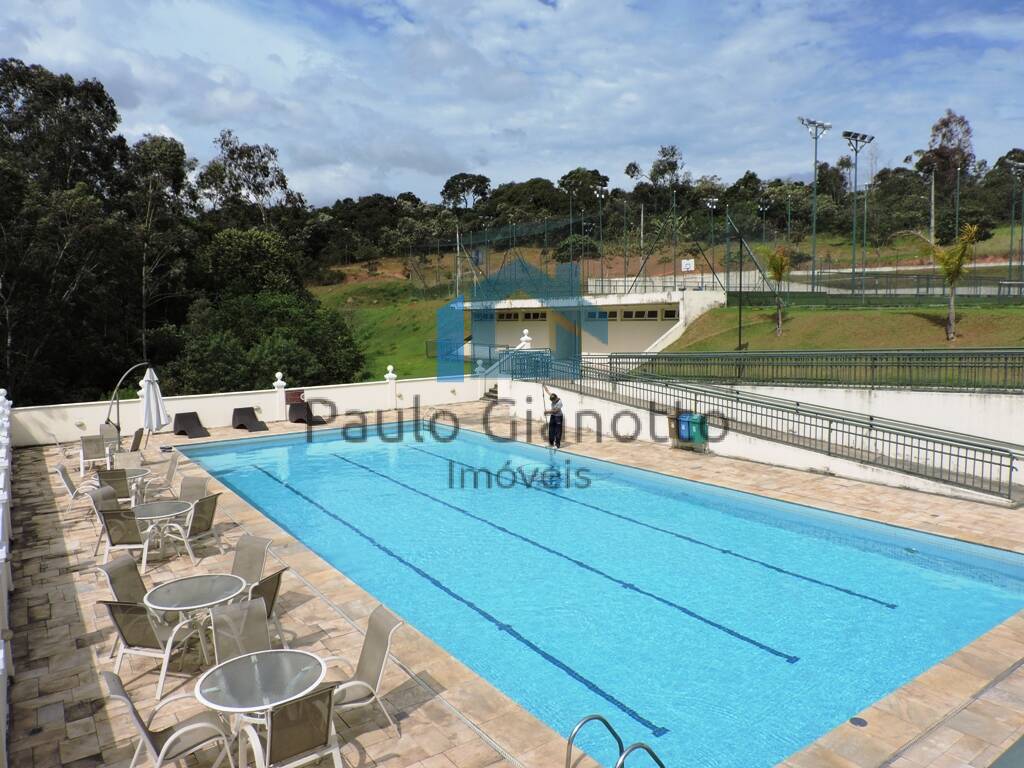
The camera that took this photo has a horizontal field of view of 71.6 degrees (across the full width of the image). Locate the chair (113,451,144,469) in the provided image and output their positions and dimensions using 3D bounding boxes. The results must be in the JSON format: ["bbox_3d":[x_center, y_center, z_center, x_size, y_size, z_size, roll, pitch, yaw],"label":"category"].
[{"bbox_3d":[-7.742,1.942,14.308,0.590,0.990,0.740,-3,6,-21],"label":"chair"}]

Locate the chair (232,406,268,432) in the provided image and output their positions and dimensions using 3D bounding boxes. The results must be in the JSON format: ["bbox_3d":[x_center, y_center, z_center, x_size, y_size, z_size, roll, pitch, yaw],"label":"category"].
[{"bbox_3d":[-9.548,1.289,25.978,0.670,0.730,1.450,-5,7,-37],"label":"chair"}]

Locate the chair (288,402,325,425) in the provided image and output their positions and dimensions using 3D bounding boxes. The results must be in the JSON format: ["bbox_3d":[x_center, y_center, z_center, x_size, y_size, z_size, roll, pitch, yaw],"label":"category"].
[{"bbox_3d":[-7.405,1.069,25.713,0.740,0.740,1.350,-5,7,-40],"label":"chair"}]

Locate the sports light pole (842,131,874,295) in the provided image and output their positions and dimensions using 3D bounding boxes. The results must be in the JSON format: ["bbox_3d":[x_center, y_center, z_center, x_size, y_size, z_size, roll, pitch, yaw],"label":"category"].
[{"bbox_3d":[16.833,-8.237,34.795,2.100,8.483,0.550,-5,7,-35],"label":"sports light pole"}]

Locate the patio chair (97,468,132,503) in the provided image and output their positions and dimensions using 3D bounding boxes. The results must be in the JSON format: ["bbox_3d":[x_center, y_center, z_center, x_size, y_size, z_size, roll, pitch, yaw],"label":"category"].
[{"bbox_3d":[-7.333,2.019,13.339,0.600,0.970,0.790,-2,6,-10],"label":"patio chair"}]

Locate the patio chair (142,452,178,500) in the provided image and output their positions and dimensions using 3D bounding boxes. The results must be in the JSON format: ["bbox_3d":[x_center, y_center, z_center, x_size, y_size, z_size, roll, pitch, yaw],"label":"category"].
[{"bbox_3d":[-7.623,2.104,15.323,0.710,1.060,0.600,-4,6,-26],"label":"patio chair"}]

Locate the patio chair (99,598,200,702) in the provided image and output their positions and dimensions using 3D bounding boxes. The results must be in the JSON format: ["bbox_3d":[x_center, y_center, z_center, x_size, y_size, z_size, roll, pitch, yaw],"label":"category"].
[{"bbox_3d":[-3.617,2.568,7.233,0.600,0.970,0.790,0,6,14],"label":"patio chair"}]

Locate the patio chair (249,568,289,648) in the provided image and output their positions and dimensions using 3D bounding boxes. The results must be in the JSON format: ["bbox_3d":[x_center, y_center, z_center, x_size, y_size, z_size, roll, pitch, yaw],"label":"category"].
[{"bbox_3d":[-2.870,2.512,7.661,0.790,0.970,0.600,2,6,25],"label":"patio chair"}]

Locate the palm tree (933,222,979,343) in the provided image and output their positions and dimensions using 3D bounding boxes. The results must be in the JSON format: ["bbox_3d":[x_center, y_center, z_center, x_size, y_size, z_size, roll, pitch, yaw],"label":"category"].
[{"bbox_3d":[13.742,-3.176,22.000,1.450,3.650,1.450,-5,7,-35],"label":"palm tree"}]

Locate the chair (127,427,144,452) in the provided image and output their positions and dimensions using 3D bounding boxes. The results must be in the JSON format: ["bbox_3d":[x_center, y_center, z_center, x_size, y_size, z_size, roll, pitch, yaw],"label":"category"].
[{"bbox_3d":[-9.586,1.631,17.582,0.790,0.970,0.600,-2,6,-7],"label":"chair"}]

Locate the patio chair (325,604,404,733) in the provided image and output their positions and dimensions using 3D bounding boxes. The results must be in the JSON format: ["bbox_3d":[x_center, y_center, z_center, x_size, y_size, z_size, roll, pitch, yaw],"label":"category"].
[{"bbox_3d":[-1.445,2.618,6.361,0.790,0.970,0.600,-4,6,-24],"label":"patio chair"}]

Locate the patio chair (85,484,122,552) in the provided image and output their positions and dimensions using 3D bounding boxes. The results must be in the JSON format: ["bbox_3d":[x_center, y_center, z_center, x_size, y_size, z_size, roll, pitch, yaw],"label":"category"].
[{"bbox_3d":[-6.229,2.200,11.340,0.790,0.970,0.600,0,6,14],"label":"patio chair"}]

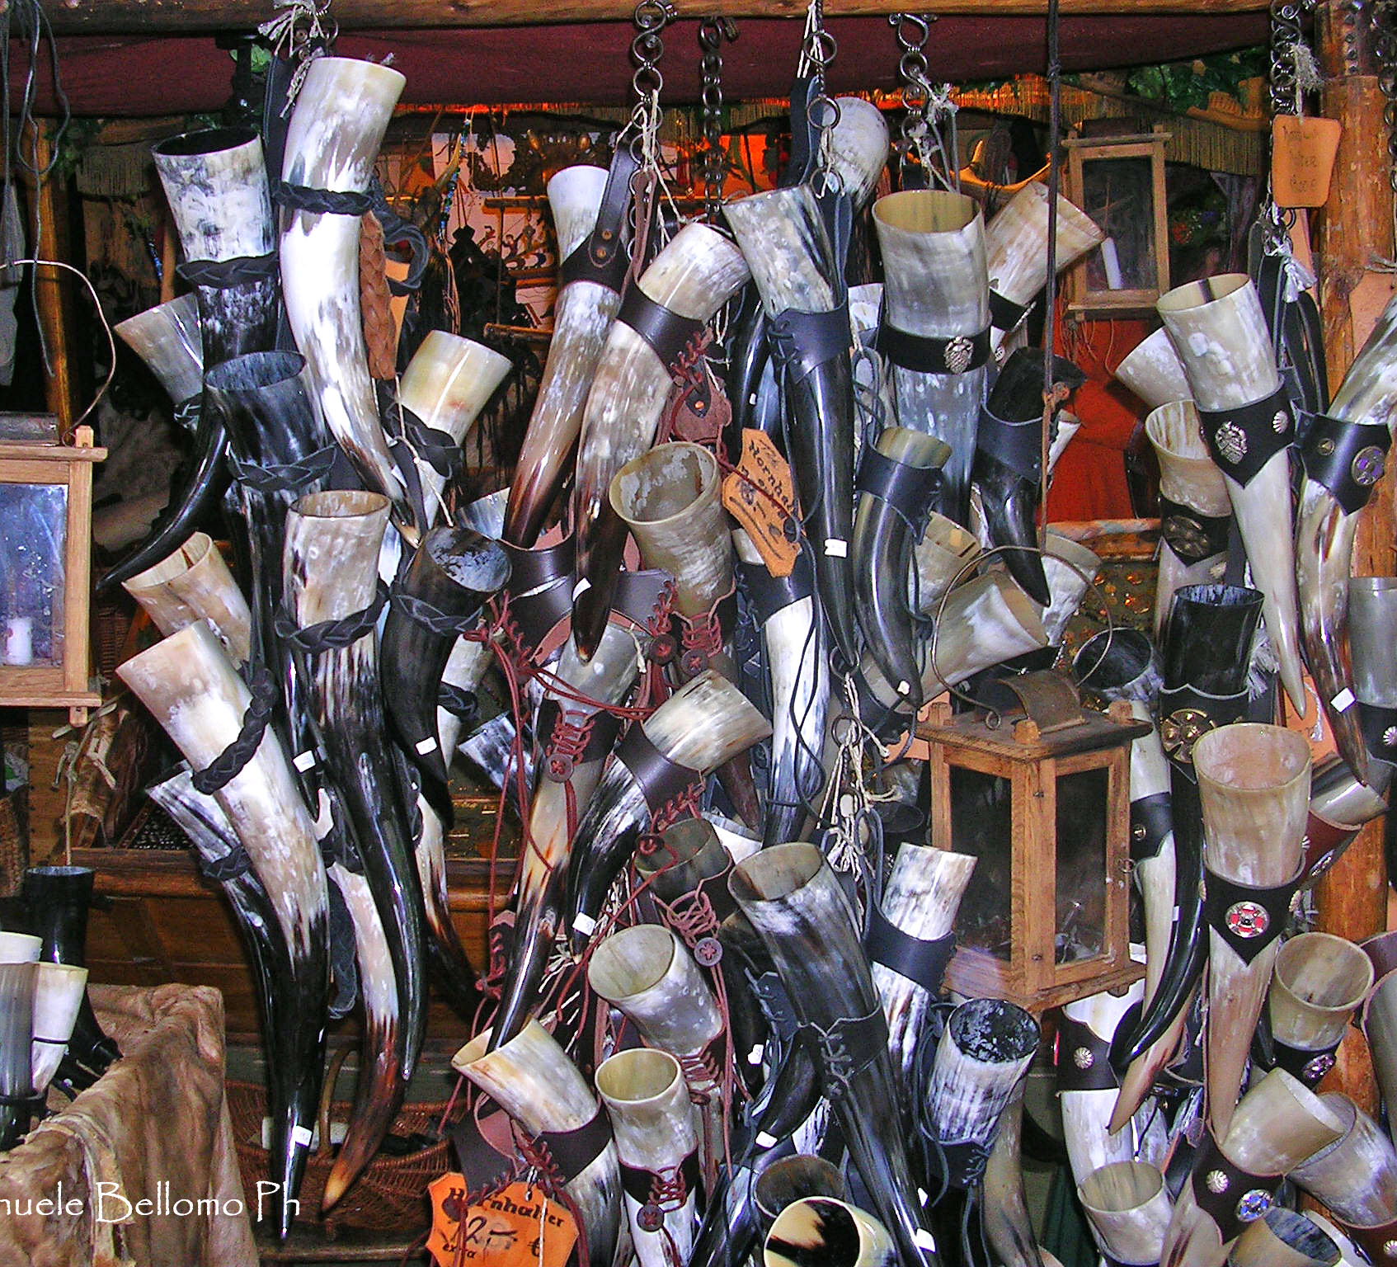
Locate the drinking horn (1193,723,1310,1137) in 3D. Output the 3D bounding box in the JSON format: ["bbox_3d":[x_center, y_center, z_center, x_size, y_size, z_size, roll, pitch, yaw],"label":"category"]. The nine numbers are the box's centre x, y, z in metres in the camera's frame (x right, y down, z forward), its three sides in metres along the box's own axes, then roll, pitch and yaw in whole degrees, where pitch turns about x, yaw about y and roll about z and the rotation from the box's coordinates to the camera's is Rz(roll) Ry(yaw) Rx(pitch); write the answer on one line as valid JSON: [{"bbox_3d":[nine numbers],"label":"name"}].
[{"bbox_3d":[0.403,0.227,1.375,0.087,0.328,0.086,-2,20,0],"label":"drinking horn"}]

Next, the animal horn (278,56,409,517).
[{"bbox_3d":[-0.275,-0.260,1.460,0.104,0.382,0.083,-2,3,0],"label":"animal horn"}]

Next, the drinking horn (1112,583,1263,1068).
[{"bbox_3d":[0.433,0.172,1.660,0.085,0.442,0.090,11,10,13],"label":"drinking horn"}]

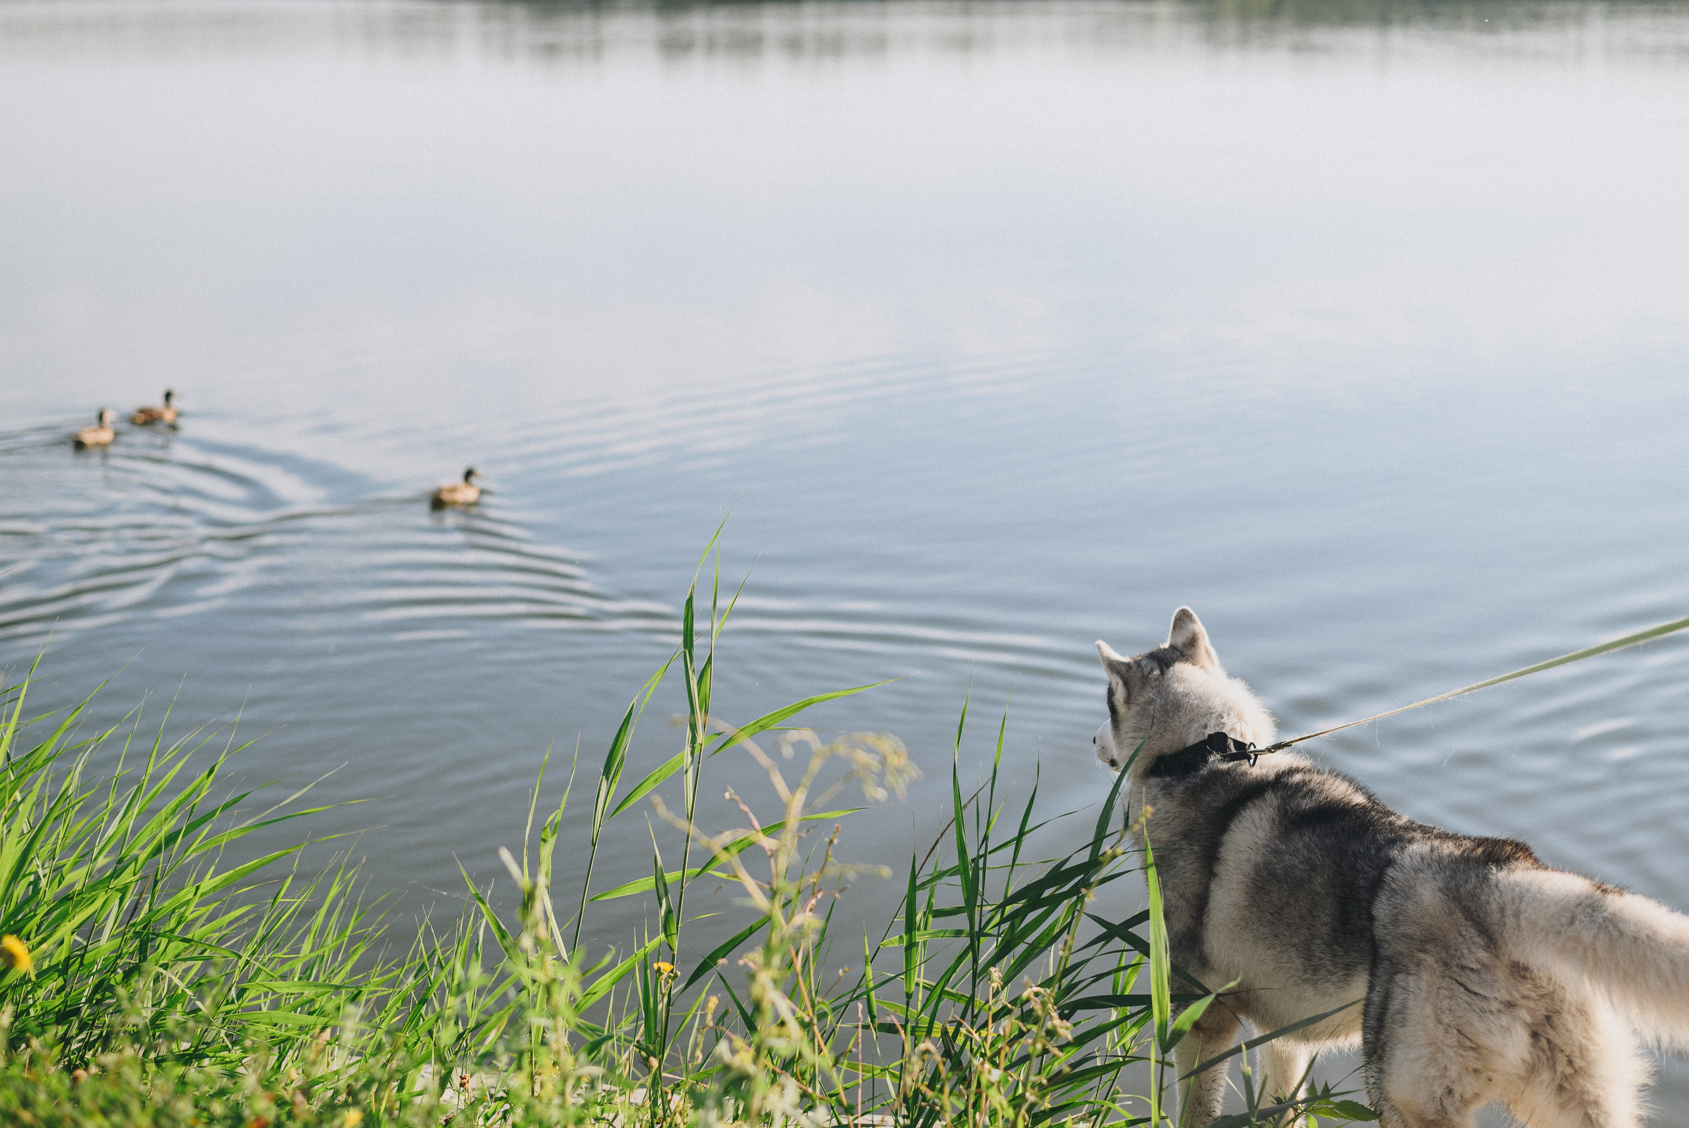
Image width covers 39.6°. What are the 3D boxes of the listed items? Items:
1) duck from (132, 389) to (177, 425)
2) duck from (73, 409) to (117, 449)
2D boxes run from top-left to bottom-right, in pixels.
[{"bbox_3d":[-5.471,-1.237,18.600,0.430,0.270,0.180,-10,18,-34],"label":"duck"},{"bbox_3d":[-5.691,-1.031,17.800,0.430,0.270,0.180,-13,20,-40],"label":"duck"}]

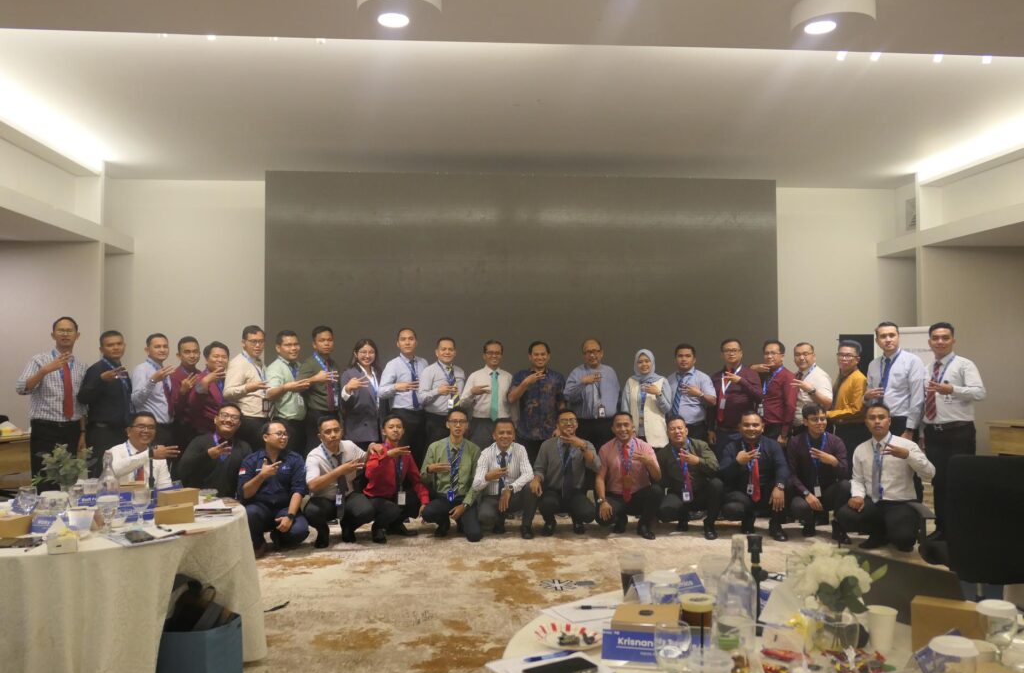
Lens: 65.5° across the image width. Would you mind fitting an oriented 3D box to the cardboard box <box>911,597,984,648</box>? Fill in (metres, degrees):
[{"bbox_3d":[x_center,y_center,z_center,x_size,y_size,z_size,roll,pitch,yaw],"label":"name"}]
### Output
[{"bbox_3d":[1.080,0.720,1.965,0.158,0.120,0.070,-1,-2,32],"label":"cardboard box"}]

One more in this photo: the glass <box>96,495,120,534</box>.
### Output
[{"bbox_3d":[-1.724,0.758,3.405,0.094,0.155,0.094,0,-2,0],"label":"glass"}]

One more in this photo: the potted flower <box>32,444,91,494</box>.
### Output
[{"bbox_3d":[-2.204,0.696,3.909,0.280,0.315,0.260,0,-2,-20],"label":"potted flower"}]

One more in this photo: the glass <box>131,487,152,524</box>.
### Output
[{"bbox_3d":[-1.675,0.768,3.600,0.087,0.171,0.087,0,-2,0],"label":"glass"}]

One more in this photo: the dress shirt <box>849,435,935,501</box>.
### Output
[{"bbox_3d":[2.938,1.027,6.200,0.600,0.530,0.400,-2,-3,42],"label":"dress shirt"}]

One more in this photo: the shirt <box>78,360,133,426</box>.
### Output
[{"bbox_3d":[-3.258,0.442,6.400,0.370,0.550,0.500,-2,-3,42],"label":"shirt"}]

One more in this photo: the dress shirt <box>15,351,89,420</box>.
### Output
[{"bbox_3d":[-3.396,0.370,5.900,0.520,0.530,0.330,1,-2,-44],"label":"dress shirt"}]

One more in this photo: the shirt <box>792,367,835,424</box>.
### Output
[{"bbox_3d":[2.716,0.542,7.200,0.320,0.560,0.460,1,-2,-38],"label":"shirt"}]

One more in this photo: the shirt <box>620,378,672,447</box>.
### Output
[{"bbox_3d":[1.233,0.692,7.300,0.460,0.650,0.290,-1,-2,20],"label":"shirt"}]

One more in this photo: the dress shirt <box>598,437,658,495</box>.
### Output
[{"bbox_3d":[0.989,1.123,6.880,0.500,0.510,0.310,-1,-2,9],"label":"dress shirt"}]

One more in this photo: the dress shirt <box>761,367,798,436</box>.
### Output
[{"bbox_3d":[2.443,0.589,7.330,0.320,0.610,0.460,1,-2,-32],"label":"dress shirt"}]

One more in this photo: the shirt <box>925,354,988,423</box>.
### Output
[{"bbox_3d":[3.575,0.413,6.450,0.380,0.570,0.540,1,-2,-38],"label":"shirt"}]

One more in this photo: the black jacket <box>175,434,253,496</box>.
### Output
[{"bbox_3d":[-2.409,1.077,6.450,0.570,0.590,0.400,1,-2,-20],"label":"black jacket"}]

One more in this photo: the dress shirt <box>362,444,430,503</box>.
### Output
[{"bbox_3d":[-0.975,1.156,6.720,0.510,0.470,0.350,1,-2,-24],"label":"dress shirt"}]

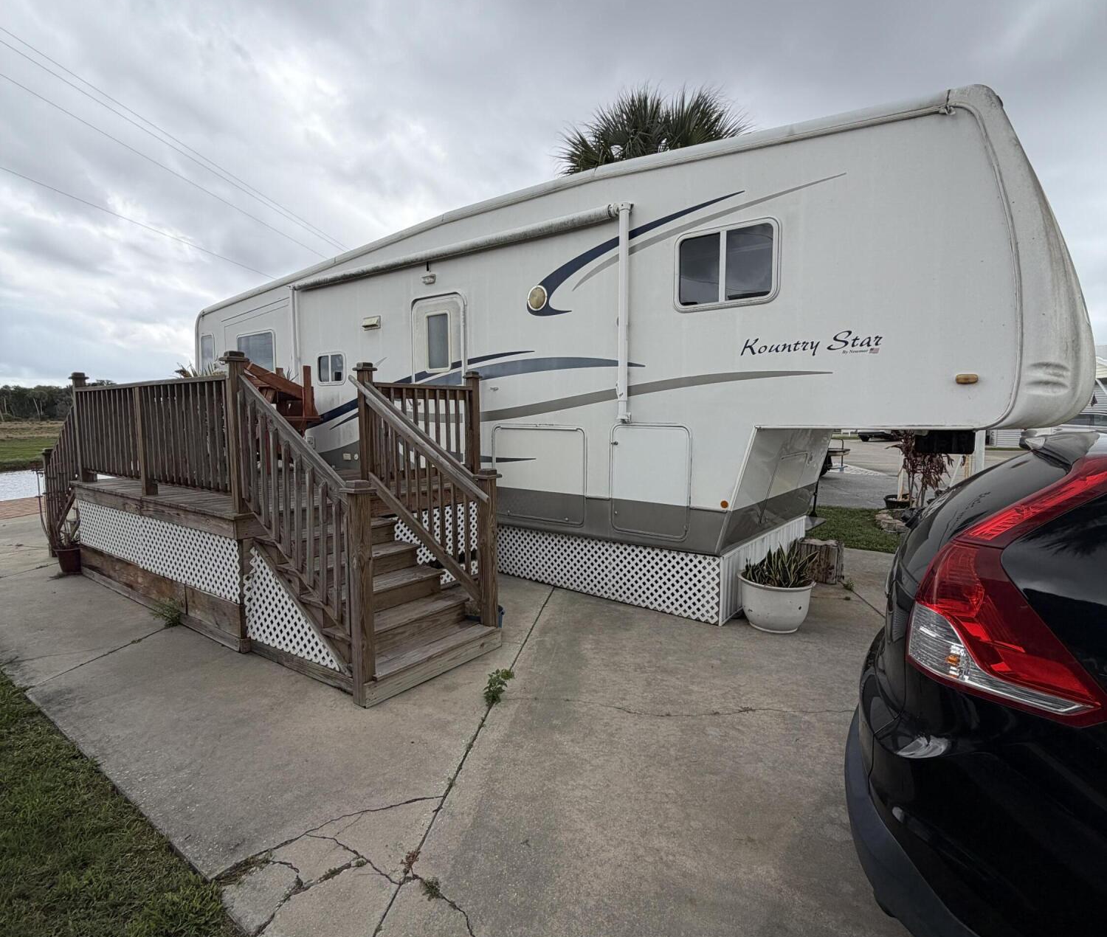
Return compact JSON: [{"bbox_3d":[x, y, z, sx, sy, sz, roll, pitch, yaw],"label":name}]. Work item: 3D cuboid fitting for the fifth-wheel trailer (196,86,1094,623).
[{"bbox_3d":[-0.749,-0.877,7.602,11.421,3.685,2.606,4,7,37],"label":"fifth-wheel trailer"}]

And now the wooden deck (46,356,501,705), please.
[{"bbox_3d":[-2.728,0.085,6.038,6.159,2.063,2.482,4,7,37],"label":"wooden deck"}]

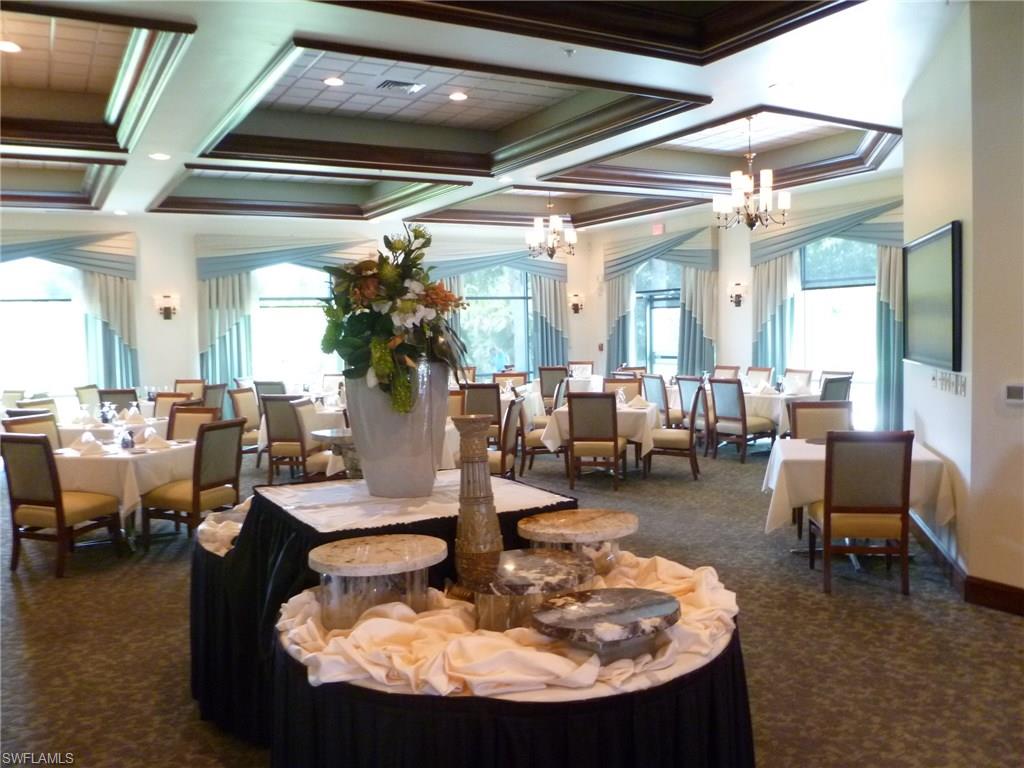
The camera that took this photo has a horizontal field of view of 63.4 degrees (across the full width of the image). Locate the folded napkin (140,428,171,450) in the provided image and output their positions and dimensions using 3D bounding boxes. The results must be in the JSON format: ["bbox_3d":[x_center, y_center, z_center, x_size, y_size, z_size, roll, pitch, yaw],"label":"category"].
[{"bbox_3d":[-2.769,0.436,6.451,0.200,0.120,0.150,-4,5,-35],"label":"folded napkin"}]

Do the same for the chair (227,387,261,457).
[{"bbox_3d":[-3.006,0.531,9.931,0.600,0.965,0.490,0,4,19],"label":"chair"}]

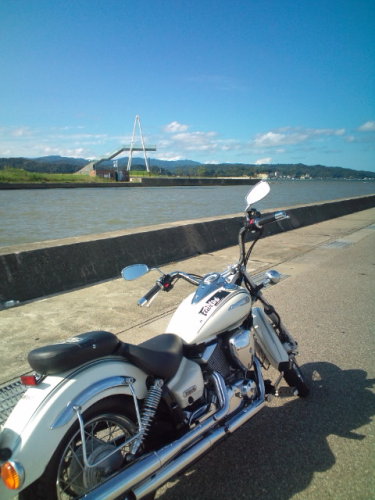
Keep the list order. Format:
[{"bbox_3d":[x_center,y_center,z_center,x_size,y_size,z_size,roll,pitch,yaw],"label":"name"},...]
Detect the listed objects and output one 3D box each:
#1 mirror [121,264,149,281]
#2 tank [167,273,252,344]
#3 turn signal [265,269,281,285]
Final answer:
[{"bbox_3d":[-0.283,0.119,2.170,0.148,0.083,0.040,-18,-19,-5],"label":"mirror"},{"bbox_3d":[0.099,0.297,2.134,0.300,0.235,0.530,-6,13,46],"label":"tank"},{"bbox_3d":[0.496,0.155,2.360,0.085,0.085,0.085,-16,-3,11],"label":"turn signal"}]

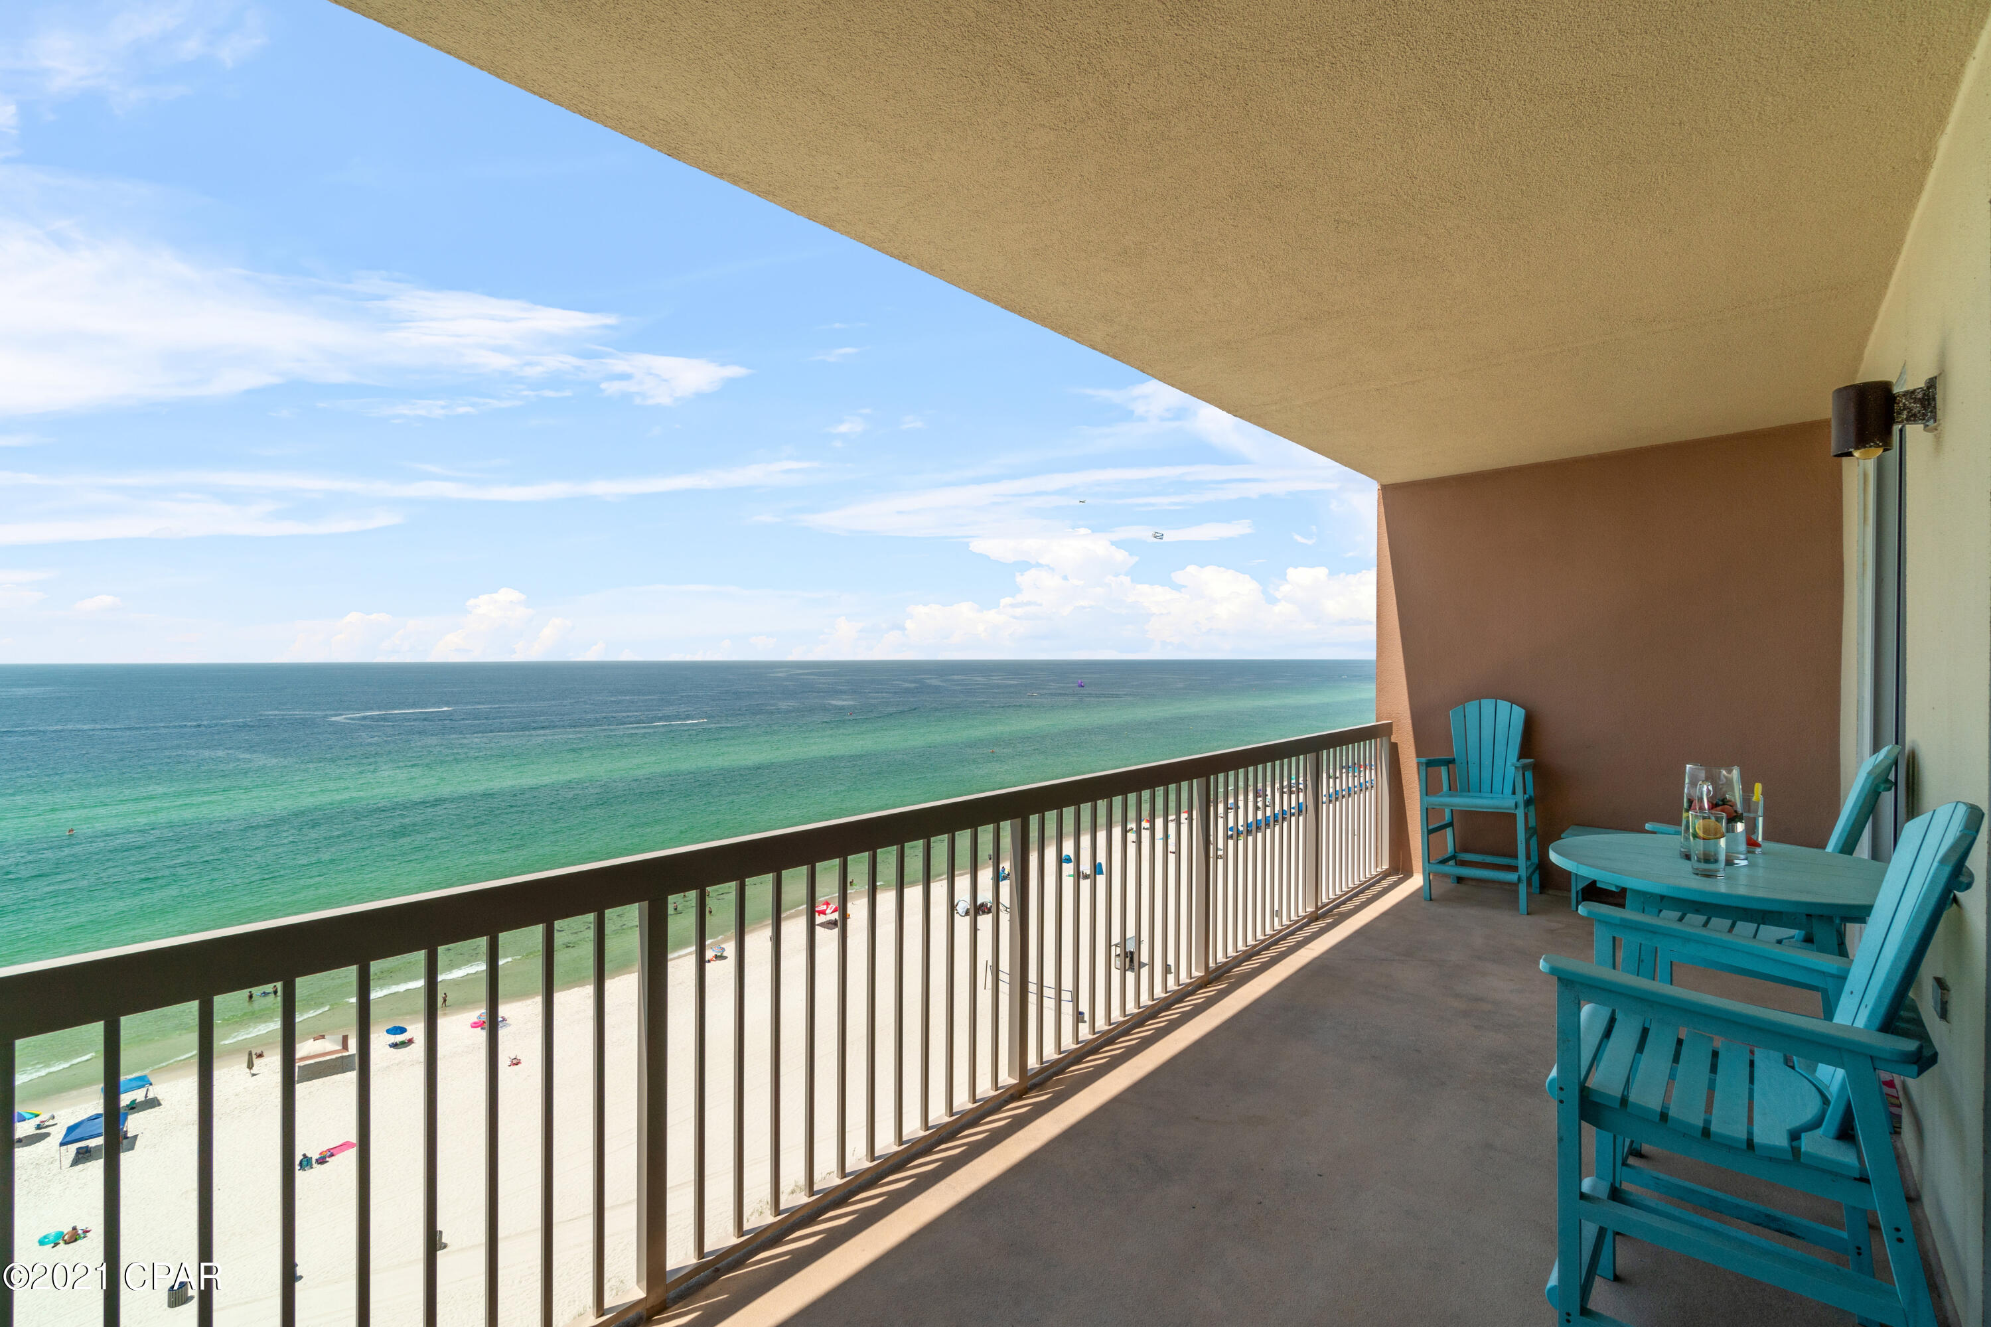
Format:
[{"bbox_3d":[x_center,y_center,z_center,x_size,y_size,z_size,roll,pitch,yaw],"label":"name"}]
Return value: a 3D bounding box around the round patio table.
[{"bbox_3d":[1.935,1.014,2.171,0.776,0.980,0.776,-1,0,43],"label":"round patio table"}]

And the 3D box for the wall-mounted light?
[{"bbox_3d":[2.307,-0.639,2.154,0.188,0.184,0.122,0,1,43],"label":"wall-mounted light"}]

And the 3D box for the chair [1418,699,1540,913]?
[{"bbox_3d":[3.109,0.867,5.309,0.610,1.262,0.630,-1,0,39],"label":"chair"}]

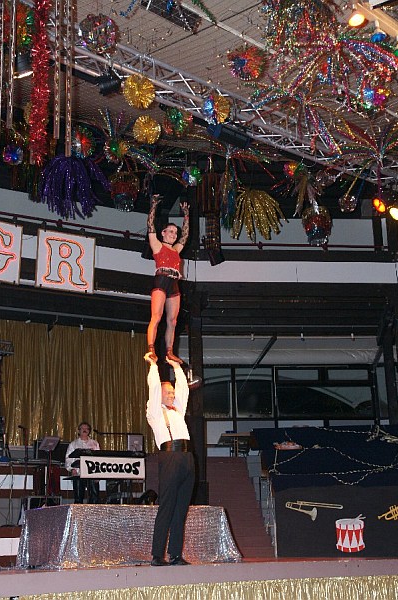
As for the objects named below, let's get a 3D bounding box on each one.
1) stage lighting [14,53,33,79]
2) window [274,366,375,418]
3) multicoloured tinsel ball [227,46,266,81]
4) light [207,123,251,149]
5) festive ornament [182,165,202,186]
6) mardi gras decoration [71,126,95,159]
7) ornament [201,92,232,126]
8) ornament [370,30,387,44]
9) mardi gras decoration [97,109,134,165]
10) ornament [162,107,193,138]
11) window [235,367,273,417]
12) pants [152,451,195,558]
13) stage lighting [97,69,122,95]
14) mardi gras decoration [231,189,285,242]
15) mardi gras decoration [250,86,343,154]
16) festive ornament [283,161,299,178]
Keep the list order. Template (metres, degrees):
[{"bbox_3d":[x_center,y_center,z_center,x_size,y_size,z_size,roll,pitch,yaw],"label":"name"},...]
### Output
[{"bbox_3d":[-1.615,-2.158,6.900,0.180,0.220,0.190,-8,18,25],"label":"stage lighting"},{"bbox_3d":[2.417,1.781,14.440,1.920,1.030,0.120,0,-17,-5],"label":"window"},{"bbox_3d":[0.418,-2.081,6.600,0.320,0.300,0.310,-1,-17,0],"label":"multicoloured tinsel ball"},{"bbox_3d":[0.334,-1.799,8.200,0.450,0.250,0.230,7,-17,-29],"label":"light"},{"bbox_3d":[-0.089,-1.478,8.900,0.240,0.250,0.240,-1,-15,0],"label":"festive ornament"},{"bbox_3d":[-1.119,-1.512,7.200,0.280,0.300,0.270,-1,-15,0],"label":"mardi gras decoration"},{"bbox_3d":[0.177,-1.941,7.600,0.300,0.310,0.290,-1,-15,0],"label":"ornament"},{"bbox_3d":[1.364,-1.995,5.700,0.125,0.120,0.125,-1,-15,0],"label":"ornament"},{"bbox_3d":[-0.913,-1.777,8.200,0.370,0.580,0.370,-1,-17,0],"label":"mardi gras decoration"},{"bbox_3d":[-0.224,-1.846,7.800,0.320,0.320,0.320,-1,-17,0],"label":"ornament"},{"bbox_3d":[1.061,1.758,14.332,0.740,1.000,0.120,0,-17,-5],"label":"window"},{"bbox_3d":[-0.247,1.982,7.250,0.340,1.040,0.390,-13,-19,37],"label":"pants"},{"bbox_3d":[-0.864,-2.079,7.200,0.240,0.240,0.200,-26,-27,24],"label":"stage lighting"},{"bbox_3d":[0.651,-0.924,8.200,0.580,0.560,0.540,-1,-15,0],"label":"mardi gras decoration"},{"bbox_3d":[1.040,-1.904,8.000,0.860,0.550,0.800,-1,-15,0],"label":"mardi gras decoration"},{"bbox_3d":[1.339,-1.879,10.800,0.250,0.250,0.250,-1,-17,0],"label":"festive ornament"}]

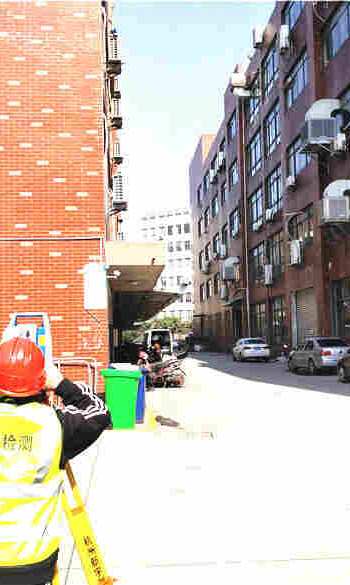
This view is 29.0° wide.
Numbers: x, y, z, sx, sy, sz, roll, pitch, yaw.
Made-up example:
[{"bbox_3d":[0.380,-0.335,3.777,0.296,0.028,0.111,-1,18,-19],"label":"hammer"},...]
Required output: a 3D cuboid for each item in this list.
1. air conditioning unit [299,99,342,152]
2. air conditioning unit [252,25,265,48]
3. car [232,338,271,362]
[{"bbox_3d":[6.717,-7.768,30.888,1.350,1.850,1.150,-1,-4,-4],"label":"air conditioning unit"},{"bbox_3d":[5.557,-17.073,45.350,0.750,1.200,0.900,-1,-4,-4],"label":"air conditioning unit"},{"bbox_3d":[5.136,3.918,46.655,1.800,1.460,4.600,-1,-4,-4],"label":"car"}]

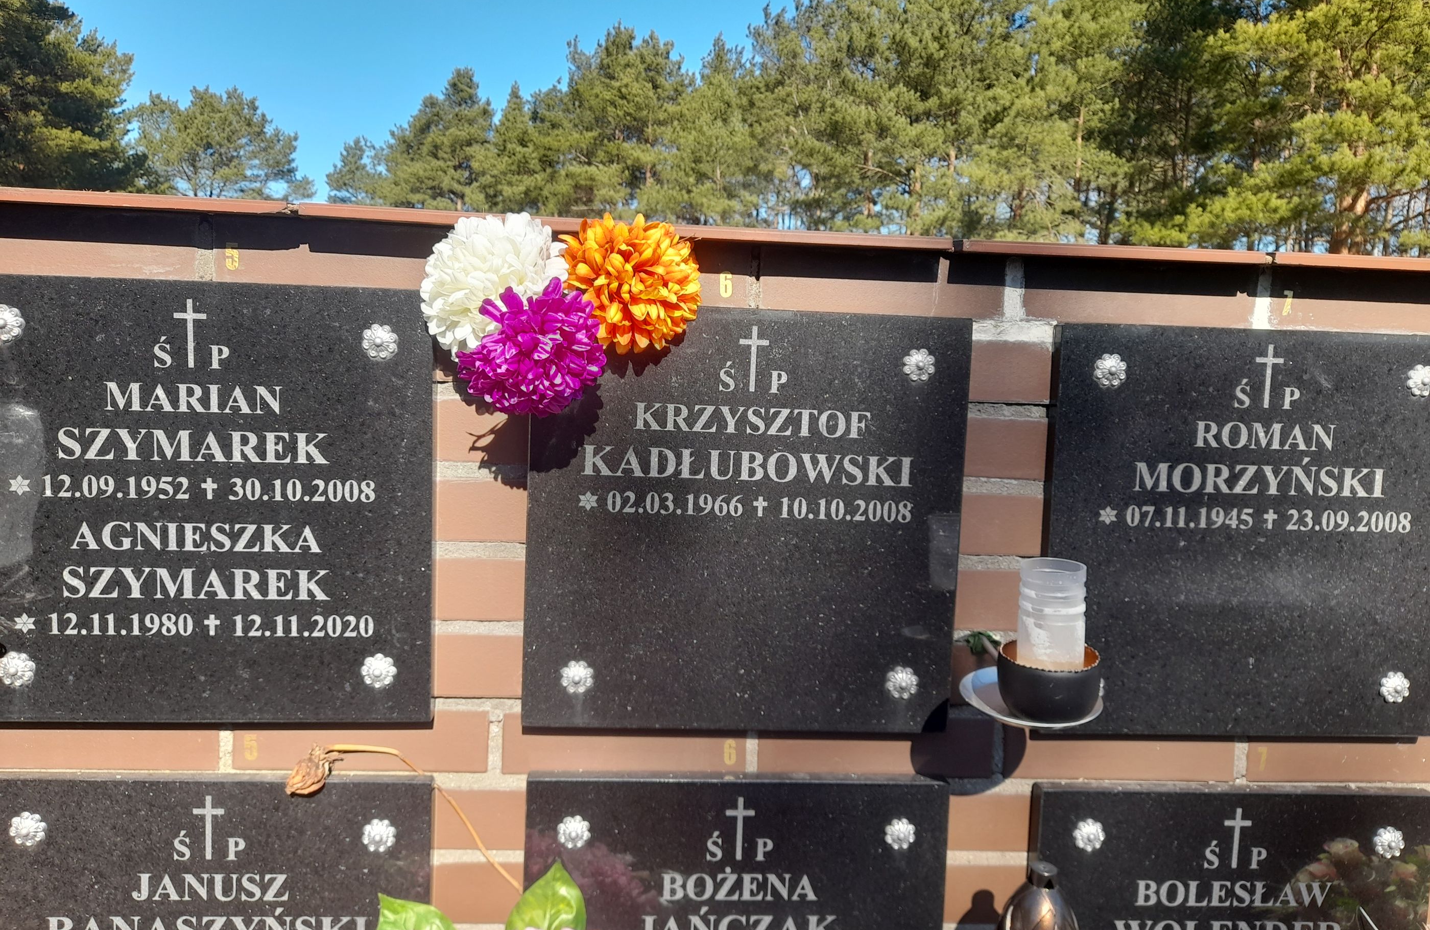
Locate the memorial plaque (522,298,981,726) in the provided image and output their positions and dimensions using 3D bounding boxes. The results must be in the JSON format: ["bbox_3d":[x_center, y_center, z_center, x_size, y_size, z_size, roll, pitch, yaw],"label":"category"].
[{"bbox_3d":[0.030,0.056,1.011,0.423,0.410,0.022,2,5,-4],"label":"memorial plaque"}]

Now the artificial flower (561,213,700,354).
[{"bbox_3d":[-0.077,-0.165,0.942,0.127,0.126,0.100,2,5,-4],"label":"artificial flower"}]

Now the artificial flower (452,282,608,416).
[{"bbox_3d":[-0.162,-0.104,0.913,0.131,0.120,0.100,2,5,-4],"label":"artificial flower"}]

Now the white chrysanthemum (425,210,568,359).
[{"bbox_3d":[-0.201,-0.164,0.936,0.130,0.127,0.100,2,5,-4],"label":"white chrysanthemum"}]

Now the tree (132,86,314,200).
[{"bbox_3d":[-18.312,-8.273,38.500,6.877,11.418,6.405,0,6,-25],"label":"tree"}]

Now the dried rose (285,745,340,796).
[{"bbox_3d":[-0.384,0.292,0.987,0.050,0.048,0.036,2,5,-4],"label":"dried rose"}]

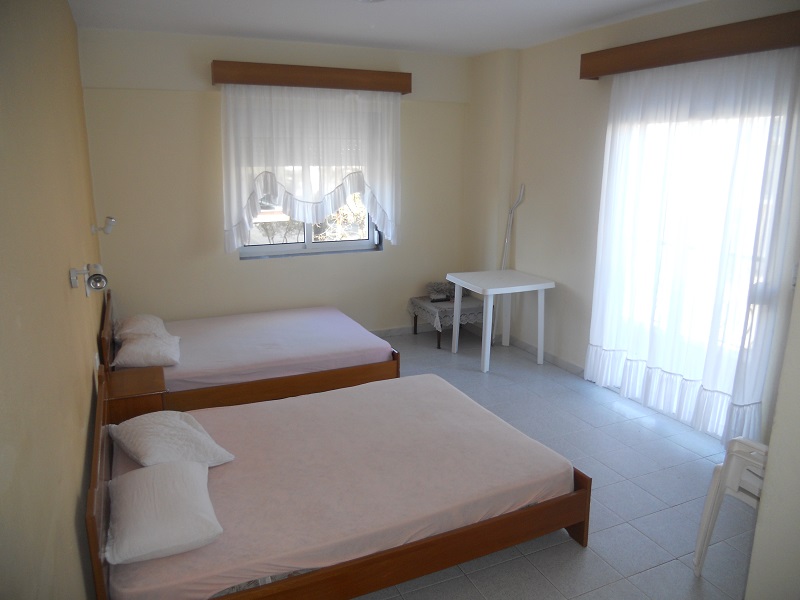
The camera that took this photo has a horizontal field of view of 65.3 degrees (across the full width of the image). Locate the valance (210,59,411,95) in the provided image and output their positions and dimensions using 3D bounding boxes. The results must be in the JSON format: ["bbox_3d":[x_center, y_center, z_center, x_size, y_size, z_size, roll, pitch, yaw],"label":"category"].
[{"bbox_3d":[-0.732,-1.955,5.510,1.801,0.179,0.165,-6,15,-25],"label":"valance"}]

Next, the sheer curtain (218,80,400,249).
[{"bbox_3d":[-0.764,-1.150,5.716,1.614,1.479,0.146,-6,15,-25],"label":"sheer curtain"}]

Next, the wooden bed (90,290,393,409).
[{"bbox_3d":[-1.196,0.340,4.902,2.015,0.754,1.385,-6,15,-25],"label":"wooden bed"}]

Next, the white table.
[{"bbox_3d":[0.903,0.173,5.700,0.706,0.739,0.725,-6,15,-25],"label":"white table"}]

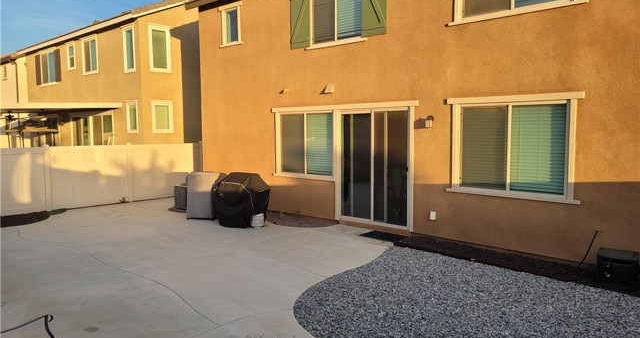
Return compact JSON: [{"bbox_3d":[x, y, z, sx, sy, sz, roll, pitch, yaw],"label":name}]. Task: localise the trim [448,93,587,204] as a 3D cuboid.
[{"bbox_3d":[3.265,-0.379,8.282,2.314,1.743,0.100,4,7,43],"label":"trim"}]

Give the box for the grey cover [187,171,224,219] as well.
[{"bbox_3d":[-2.847,0.662,12.058,0.690,1.100,0.700,1,5,16],"label":"grey cover"}]

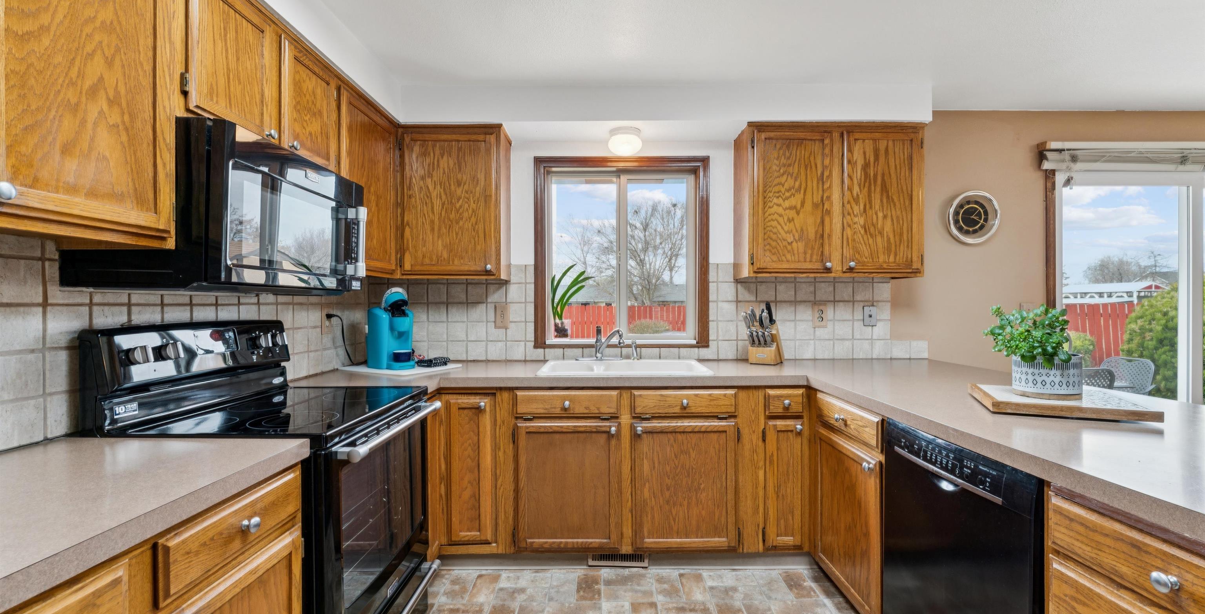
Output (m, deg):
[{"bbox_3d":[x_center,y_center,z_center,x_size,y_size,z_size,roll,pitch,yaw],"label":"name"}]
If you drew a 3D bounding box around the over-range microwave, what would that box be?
[{"bbox_3d":[-1.117,-0.256,1.615,0.430,0.430,0.757,0,0,0],"label":"over-range microwave"}]

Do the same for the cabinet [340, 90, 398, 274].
[{"bbox_3d":[-1.180,-0.526,2.268,0.320,0.760,0.590,0,0,0],"label":"cabinet"}]

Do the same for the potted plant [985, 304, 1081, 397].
[{"bbox_3d":[1.360,0.134,1.590,0.250,0.285,0.220,0,0,0],"label":"potted plant"}]

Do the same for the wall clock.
[{"bbox_3d":[2.102,-0.509,2.840,0.290,0.290,0.050,0,0,0],"label":"wall clock"}]

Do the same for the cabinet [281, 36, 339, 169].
[{"bbox_3d":[-1.182,-0.704,1.800,0.320,0.385,0.375,0,0,0],"label":"cabinet"}]

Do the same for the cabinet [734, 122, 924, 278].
[{"bbox_3d":[1.219,-0.556,2.775,0.910,0.799,0.325,0,0,1],"label":"cabinet"}]

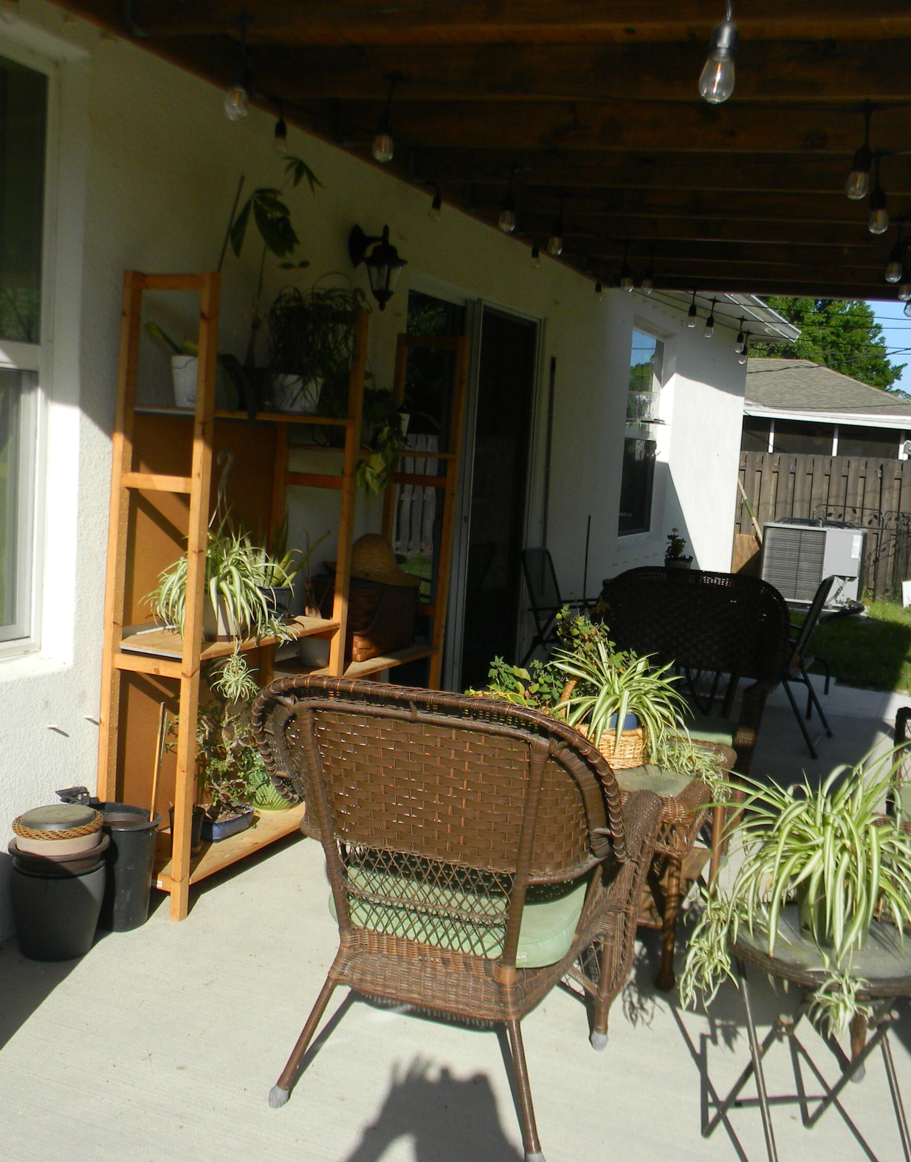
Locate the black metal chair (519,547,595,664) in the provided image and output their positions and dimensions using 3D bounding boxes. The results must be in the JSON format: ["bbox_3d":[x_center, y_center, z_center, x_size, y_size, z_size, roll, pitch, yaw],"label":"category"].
[{"bbox_3d":[0.702,0.275,7.027,0.620,0.880,0.580,6,6,22],"label":"black metal chair"}]

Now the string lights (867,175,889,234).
[{"bbox_3d":[1.001,-0.893,2.970,0.048,0.141,0.048,6,6,22],"label":"string lights"}]

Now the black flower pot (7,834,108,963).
[{"bbox_3d":[-1.036,0.835,3.266,0.250,0.252,0.250,3,6,0],"label":"black flower pot"}]

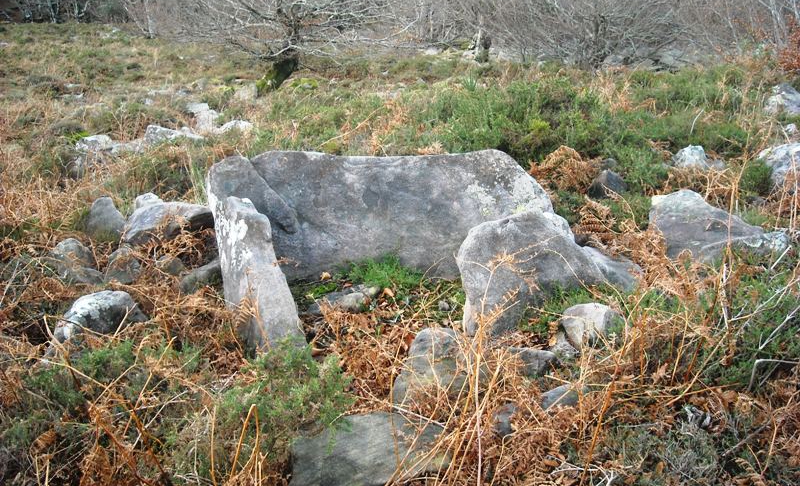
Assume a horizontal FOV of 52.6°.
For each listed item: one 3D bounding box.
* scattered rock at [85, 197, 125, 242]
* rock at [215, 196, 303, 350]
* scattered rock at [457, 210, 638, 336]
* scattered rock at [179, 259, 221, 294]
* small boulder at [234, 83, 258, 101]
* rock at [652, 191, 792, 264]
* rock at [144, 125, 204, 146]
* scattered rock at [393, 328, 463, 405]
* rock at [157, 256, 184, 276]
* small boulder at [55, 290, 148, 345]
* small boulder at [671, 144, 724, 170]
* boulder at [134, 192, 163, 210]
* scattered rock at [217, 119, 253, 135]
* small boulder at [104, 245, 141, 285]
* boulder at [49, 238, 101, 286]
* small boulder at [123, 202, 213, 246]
[{"bbox_3d":[-1.952,-0.156,5.350,0.218,0.279,0.174,0,15,0],"label":"scattered rock"},{"bbox_3d":[-0.690,0.142,4.000,0.384,0.728,0.422,0,15,0],"label":"rock"},{"bbox_3d":[0.788,0.124,4.350,1.000,0.560,0.420,-9,19,-27],"label":"scattered rock"},{"bbox_3d":[-1.123,0.184,4.650,0.300,0.180,0.250,0,17,0],"label":"scattered rock"},{"bbox_3d":[-2.425,-2.383,12.800,0.370,0.260,0.320,0,17,0],"label":"small boulder"},{"bbox_3d":[2.016,-0.114,5.200,0.820,0.380,0.460,0,17,0],"label":"rock"},{"bbox_3d":[-2.504,-1.197,9.000,0.614,0.196,0.368,0,15,0],"label":"rock"},{"bbox_3d":[0.114,0.519,3.420,0.291,0.285,0.262,0,15,0],"label":"scattered rock"},{"bbox_3d":[-1.375,0.135,4.850,0.147,0.103,0.125,0,15,0],"label":"rock"},{"bbox_3d":[-1.490,0.363,4.050,0.420,0.220,0.310,0,17,0],"label":"small boulder"},{"bbox_3d":[2.801,-0.804,7.600,0.423,0.201,0.296,0,15,0],"label":"small boulder"},{"bbox_3d":[-1.722,-0.279,5.550,0.200,0.160,0.180,0,17,0],"label":"boulder"},{"bbox_3d":[-1.921,-1.343,9.400,0.390,0.168,0.273,0,15,0],"label":"scattered rock"},{"bbox_3d":[-1.628,0.132,4.750,0.173,0.220,0.156,0,15,0],"label":"small boulder"},{"bbox_3d":[-1.888,0.106,4.700,0.263,0.254,0.223,0,15,0],"label":"boulder"},{"bbox_3d":[-1.464,-0.125,5.200,0.560,0.240,0.380,1,17,5],"label":"small boulder"}]

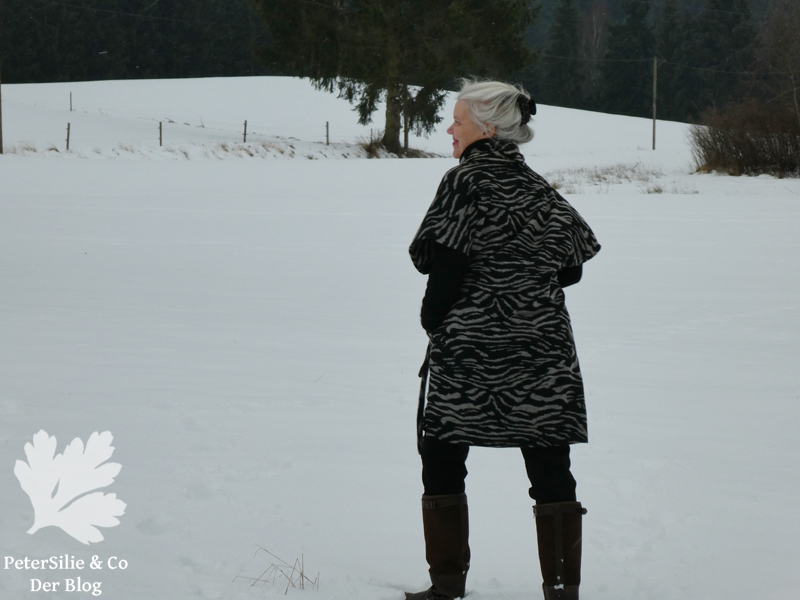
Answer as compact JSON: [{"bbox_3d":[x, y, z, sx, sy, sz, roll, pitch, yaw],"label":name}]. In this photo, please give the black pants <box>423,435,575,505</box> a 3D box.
[{"bbox_3d":[0.314,0.443,11.000,0.480,0.880,0.320,-1,3,-13],"label":"black pants"}]

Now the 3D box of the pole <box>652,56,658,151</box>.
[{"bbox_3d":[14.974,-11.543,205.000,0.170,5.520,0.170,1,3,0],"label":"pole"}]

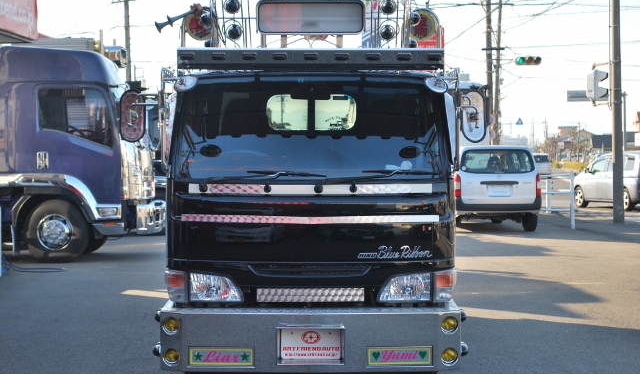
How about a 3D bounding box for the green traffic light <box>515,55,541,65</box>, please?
[{"bbox_3d":[9.219,-5.606,57.000,1.170,0.410,0.320,0,2,-7],"label":"green traffic light"}]

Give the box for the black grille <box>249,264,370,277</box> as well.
[{"bbox_3d":[-0.058,0.485,7.400,0.710,0.080,0.070,0,2,0],"label":"black grille"}]

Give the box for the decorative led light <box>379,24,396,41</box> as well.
[{"bbox_3d":[0.417,-0.951,7.900,0.102,0.102,0.090,0,1,0],"label":"decorative led light"}]

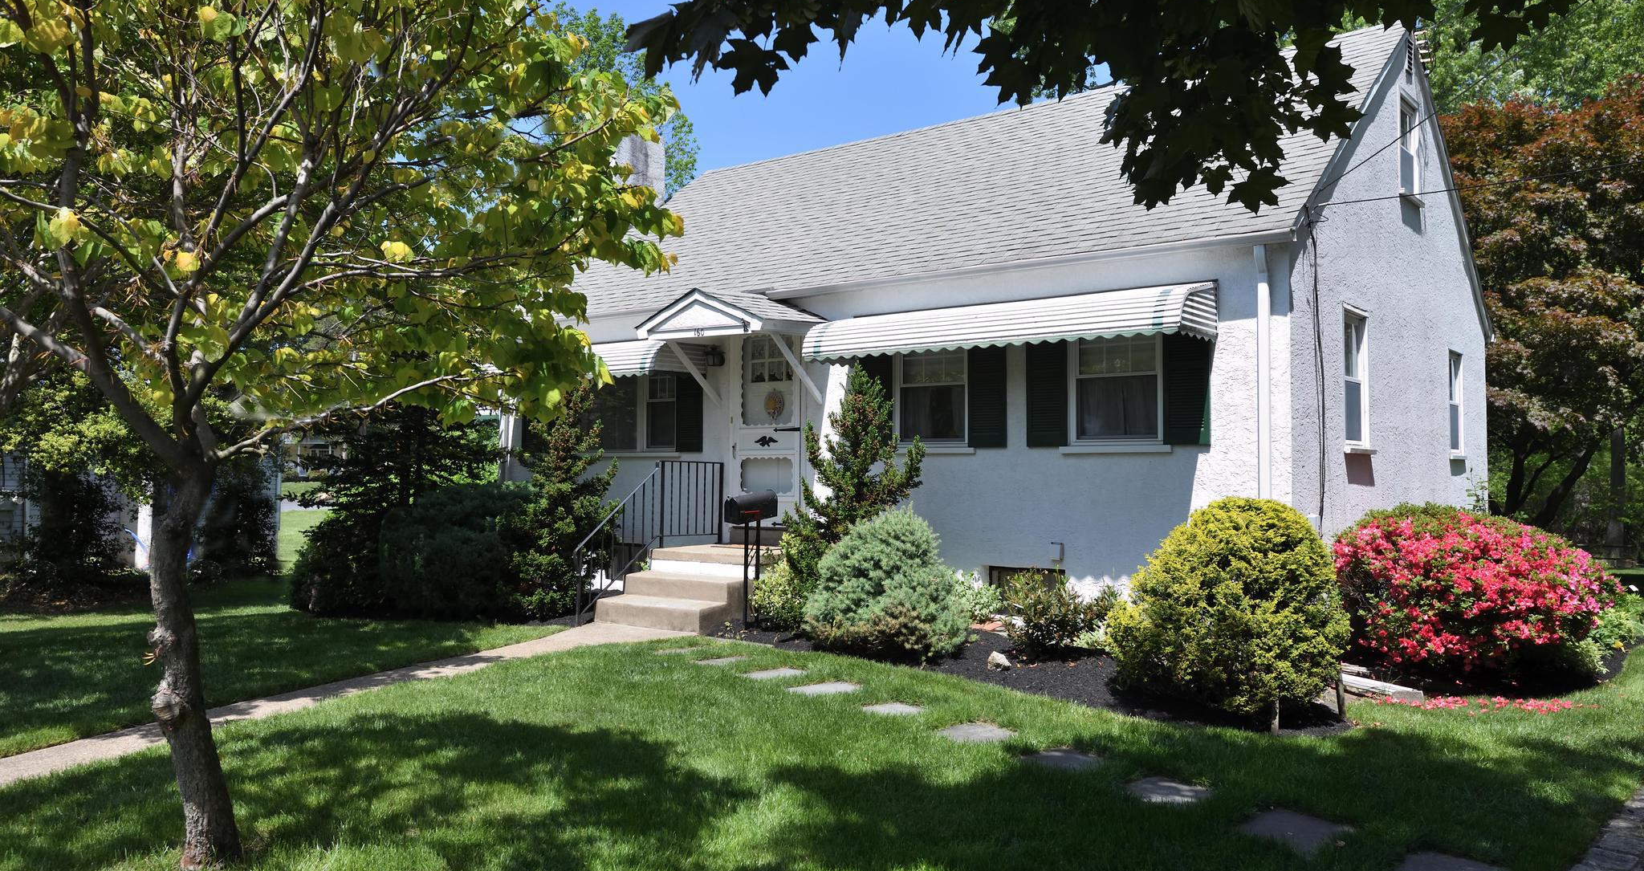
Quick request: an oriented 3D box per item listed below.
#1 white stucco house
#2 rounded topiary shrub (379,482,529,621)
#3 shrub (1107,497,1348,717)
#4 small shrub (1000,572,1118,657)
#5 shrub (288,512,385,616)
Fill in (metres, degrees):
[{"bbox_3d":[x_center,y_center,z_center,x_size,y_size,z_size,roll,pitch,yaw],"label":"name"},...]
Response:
[{"bbox_3d":[2.208,-1.112,15.033,9.788,5.994,8.844,-1,-3,38],"label":"white stucco house"},{"bbox_3d":[-3.732,1.118,12.075,1.608,1.268,1.528,-1,-3,38],"label":"rounded topiary shrub"},{"bbox_3d":[2.575,1.017,7.523,1.535,1.251,1.459,-1,-3,38],"label":"shrub"},{"bbox_3d":[1.873,1.377,9.362,0.936,0.583,0.748,-1,-3,38],"label":"small shrub"},{"bbox_3d":[-4.959,1.282,12.369,1.274,0.956,1.211,-1,-3,38],"label":"shrub"}]

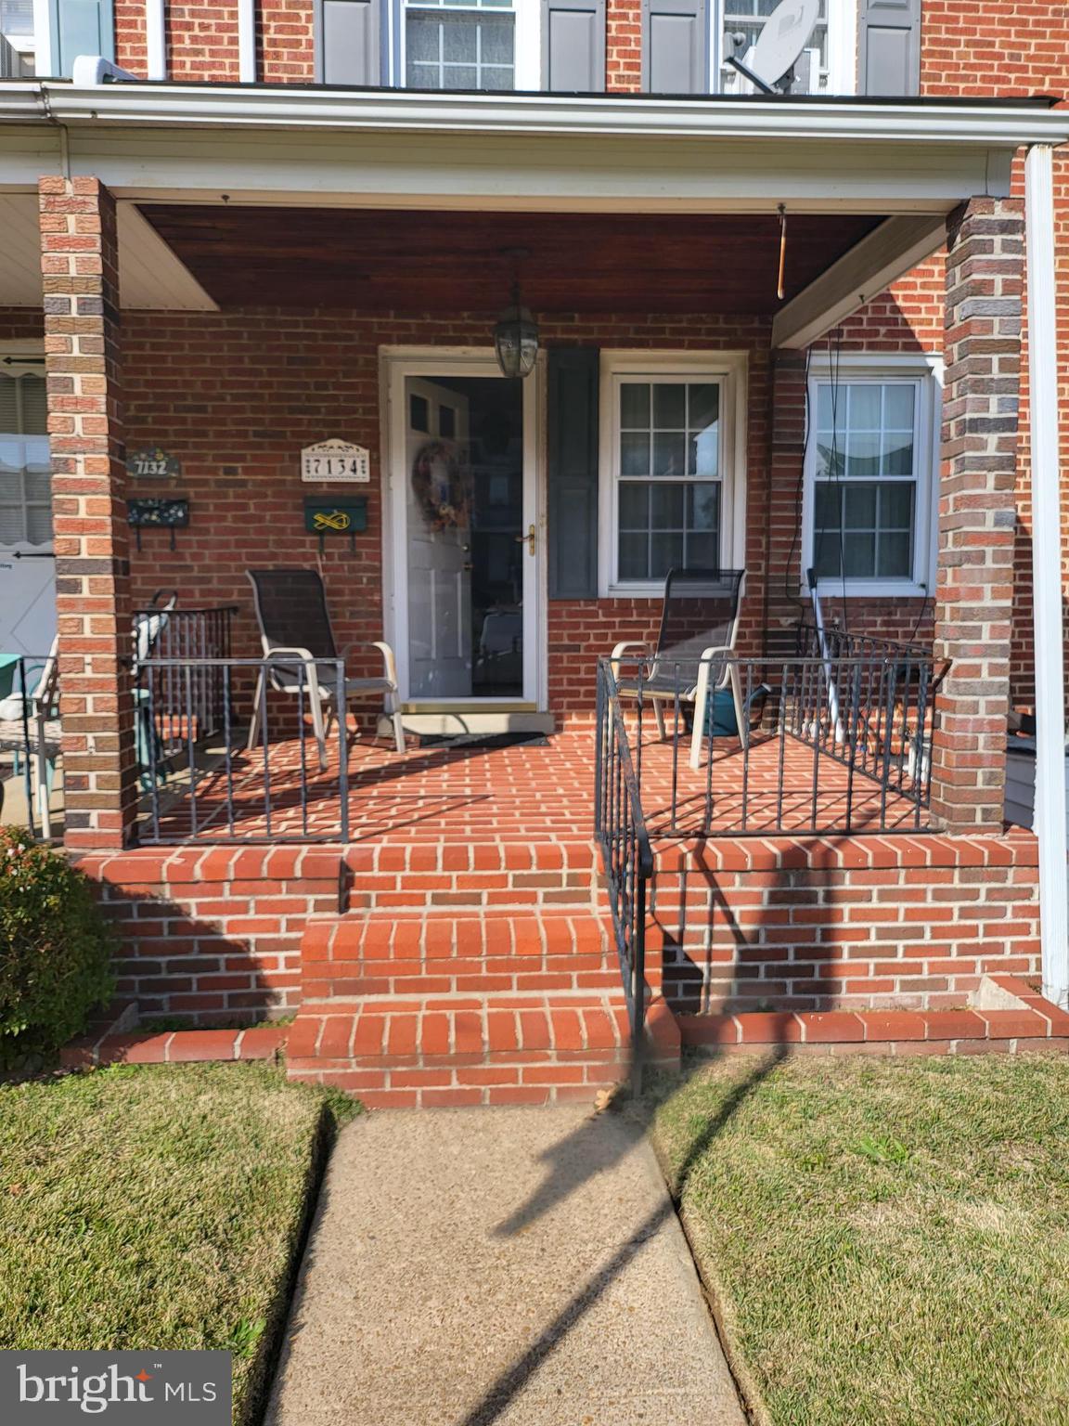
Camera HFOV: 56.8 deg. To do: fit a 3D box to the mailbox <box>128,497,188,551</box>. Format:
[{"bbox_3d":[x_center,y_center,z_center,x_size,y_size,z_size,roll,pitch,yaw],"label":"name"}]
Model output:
[{"bbox_3d":[-2.159,-1.079,5.679,0.330,0.300,0.115,-1,4,-4],"label":"mailbox"}]

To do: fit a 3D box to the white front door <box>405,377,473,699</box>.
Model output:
[{"bbox_3d":[-0.651,-1.077,6.324,0.050,2.030,0.886,2,5,29],"label":"white front door"}]

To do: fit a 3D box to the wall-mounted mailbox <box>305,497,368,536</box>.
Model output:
[{"bbox_3d":[-1.158,-1.142,5.759,0.363,0.225,0.100,0,6,-3],"label":"wall-mounted mailbox"}]

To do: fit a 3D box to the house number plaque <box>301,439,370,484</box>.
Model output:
[{"bbox_3d":[-1.163,-1.469,5.781,0.397,0.257,0.025,0,6,-3],"label":"house number plaque"}]

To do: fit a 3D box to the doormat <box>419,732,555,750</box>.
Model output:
[{"bbox_3d":[-0.298,0.165,5.732,0.750,0.015,0.420,-1,7,-4],"label":"doormat"}]

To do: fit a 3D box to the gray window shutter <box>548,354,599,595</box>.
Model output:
[{"bbox_3d":[0.234,-1.408,5.847,0.305,1.465,0.040,-1,4,-4],"label":"gray window shutter"}]

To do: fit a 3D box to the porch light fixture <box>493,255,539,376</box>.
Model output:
[{"bbox_3d":[-0.084,-1.869,4.639,0.210,0.570,0.210,0,6,-3],"label":"porch light fixture"}]

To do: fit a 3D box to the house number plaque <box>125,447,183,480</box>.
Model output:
[{"bbox_3d":[-2.205,-1.448,5.723,0.316,0.193,0.025,0,6,-3],"label":"house number plaque"}]

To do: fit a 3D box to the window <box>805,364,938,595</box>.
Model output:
[{"bbox_3d":[2.040,-1.413,5.985,0.780,1.370,0.100,0,6,-3],"label":"window"}]

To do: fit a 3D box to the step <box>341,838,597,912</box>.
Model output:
[{"bbox_3d":[-0.225,0.569,3.516,0.870,0.185,0.270,0,7,-3],"label":"step"}]

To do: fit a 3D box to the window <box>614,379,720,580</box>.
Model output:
[{"bbox_3d":[0.808,-1.396,5.944,0.635,1.200,0.090,-1,4,-4],"label":"window"}]

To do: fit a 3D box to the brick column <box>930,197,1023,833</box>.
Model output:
[{"bbox_3d":[1.674,-0.716,3.770,0.208,2.330,0.188,-1,4,-4],"label":"brick column"}]

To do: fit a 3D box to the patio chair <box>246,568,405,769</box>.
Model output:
[{"bbox_3d":[-1.139,-0.269,5.334,0.700,0.980,0.580,6,10,41],"label":"patio chair"}]

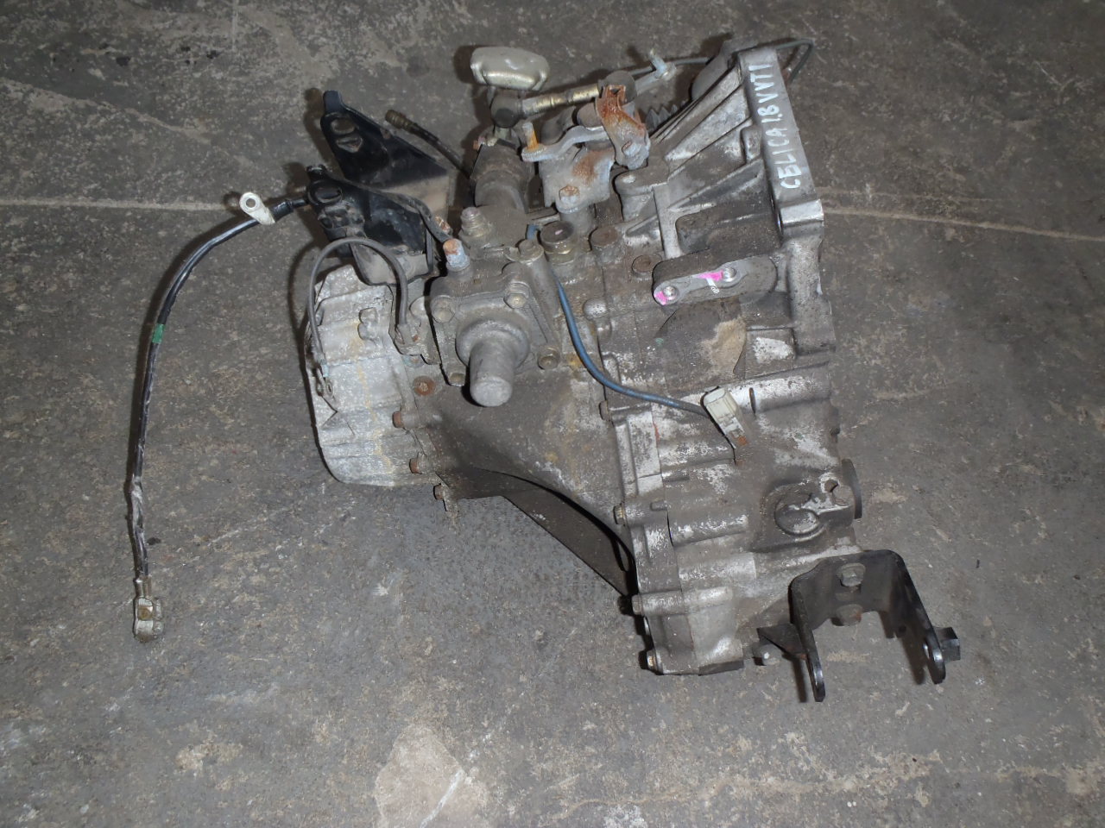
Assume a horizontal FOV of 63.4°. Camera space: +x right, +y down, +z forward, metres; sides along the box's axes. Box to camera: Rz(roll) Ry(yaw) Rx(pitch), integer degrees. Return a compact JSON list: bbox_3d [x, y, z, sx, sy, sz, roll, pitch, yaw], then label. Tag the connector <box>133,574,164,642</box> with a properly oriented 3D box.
[{"bbox_3d":[-0.362,0.175,0.800,0.018,0.022,0.056,-11,70,-5],"label":"connector"}]

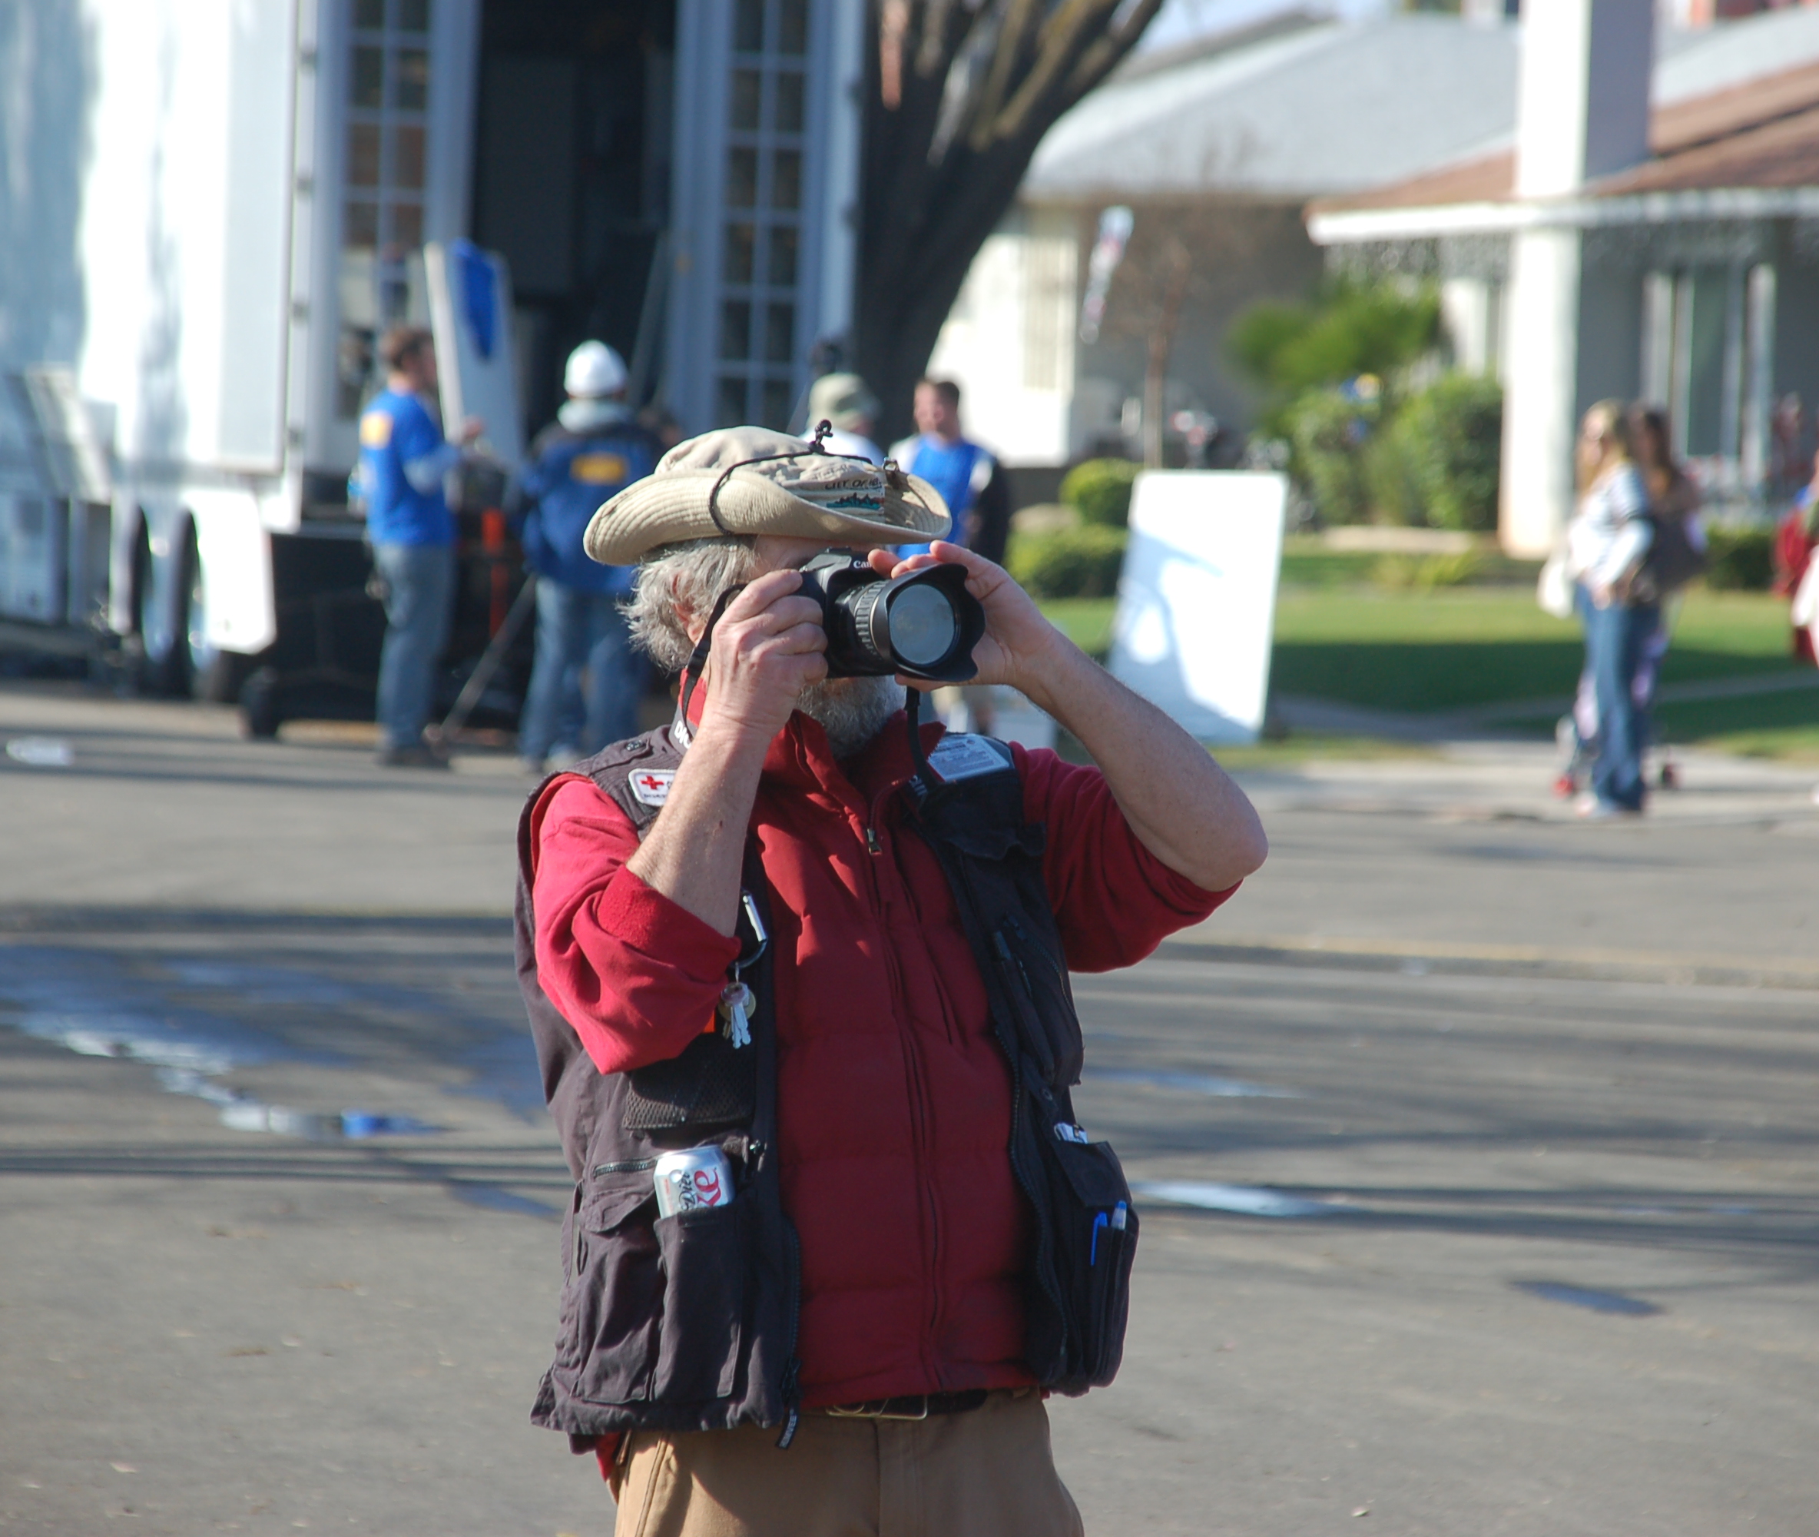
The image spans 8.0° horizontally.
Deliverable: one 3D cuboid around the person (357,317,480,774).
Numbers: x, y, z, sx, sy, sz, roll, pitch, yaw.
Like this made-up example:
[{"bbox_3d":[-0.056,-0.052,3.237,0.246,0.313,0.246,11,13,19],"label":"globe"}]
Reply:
[{"bbox_3d":[-2.028,-0.904,53.200,0.480,1.790,0.500,2,2,-18],"label":"person"}]

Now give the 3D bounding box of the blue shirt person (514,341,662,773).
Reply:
[{"bbox_3d":[-1.296,-0.864,53.000,0.620,1.780,0.420,2,2,3],"label":"blue shirt person"}]

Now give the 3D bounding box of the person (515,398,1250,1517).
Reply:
[{"bbox_3d":[-0.035,0.601,11.320,0.660,1.800,0.520,1,2,-25],"label":"person"}]

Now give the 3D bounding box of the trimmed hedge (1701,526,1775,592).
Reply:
[{"bbox_3d":[4.793,-1.212,75.000,0.580,0.400,0.500,2,2,0],"label":"trimmed hedge"}]

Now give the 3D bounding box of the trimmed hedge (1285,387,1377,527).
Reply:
[{"bbox_3d":[2.701,-1.989,83.000,0.600,0.880,0.600,2,2,0],"label":"trimmed hedge"}]

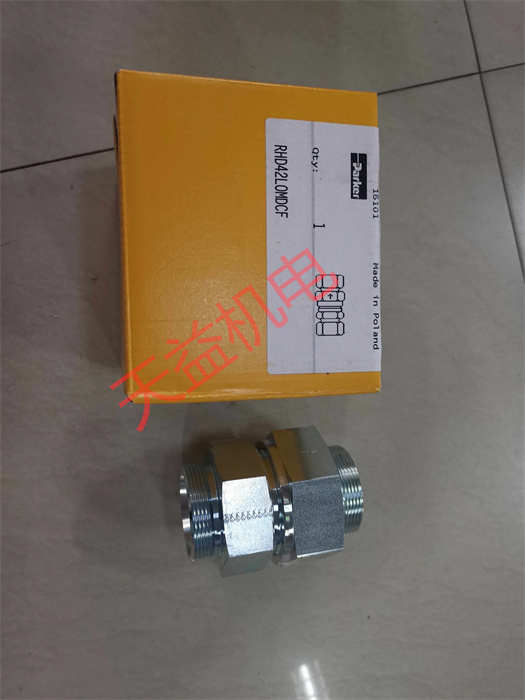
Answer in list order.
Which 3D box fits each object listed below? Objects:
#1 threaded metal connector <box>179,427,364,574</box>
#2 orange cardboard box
[{"bbox_3d":[0.003,0.088,0.307,0.097,0.070,0.079,-5,94,-15],"label":"threaded metal connector"},{"bbox_3d":[-0.018,-0.047,0.266,0.102,0.127,0.119,-2,94,-15],"label":"orange cardboard box"}]

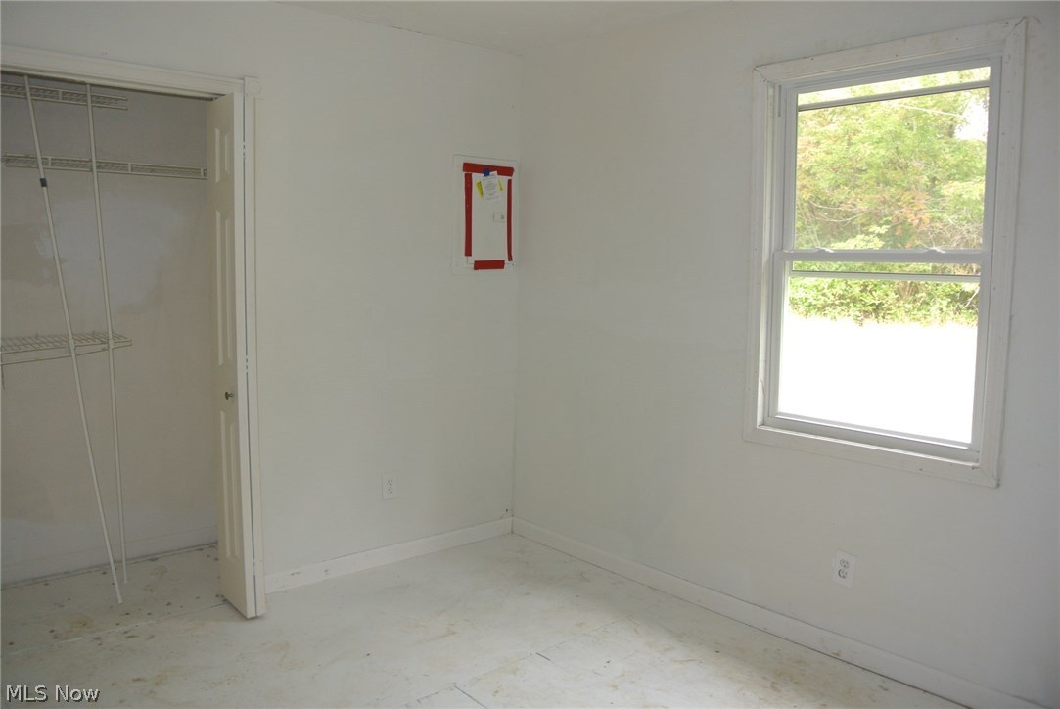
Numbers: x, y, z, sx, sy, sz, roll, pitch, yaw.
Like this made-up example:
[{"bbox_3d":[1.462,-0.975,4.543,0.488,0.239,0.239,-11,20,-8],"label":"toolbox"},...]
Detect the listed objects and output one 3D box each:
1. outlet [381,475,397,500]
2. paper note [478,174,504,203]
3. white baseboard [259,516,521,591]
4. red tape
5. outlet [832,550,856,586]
[{"bbox_3d":[-0.643,0.603,3.661,0.075,0.120,0.008,-4,7,-41],"label":"outlet"},{"bbox_3d":[-0.187,-0.821,3.914,0.130,0.137,0.005,-14,13,-39],"label":"paper note"},{"bbox_3d":[-0.593,0.924,3.730,1.330,0.087,0.014,-4,7,-41],"label":"white baseboard"},{"bbox_3d":[-0.200,-0.900,3.896,0.310,0.046,0.004,-4,7,-41],"label":"red tape"},{"bbox_3d":[1.096,0.748,2.776,0.008,0.118,0.073,-4,7,-41],"label":"outlet"}]

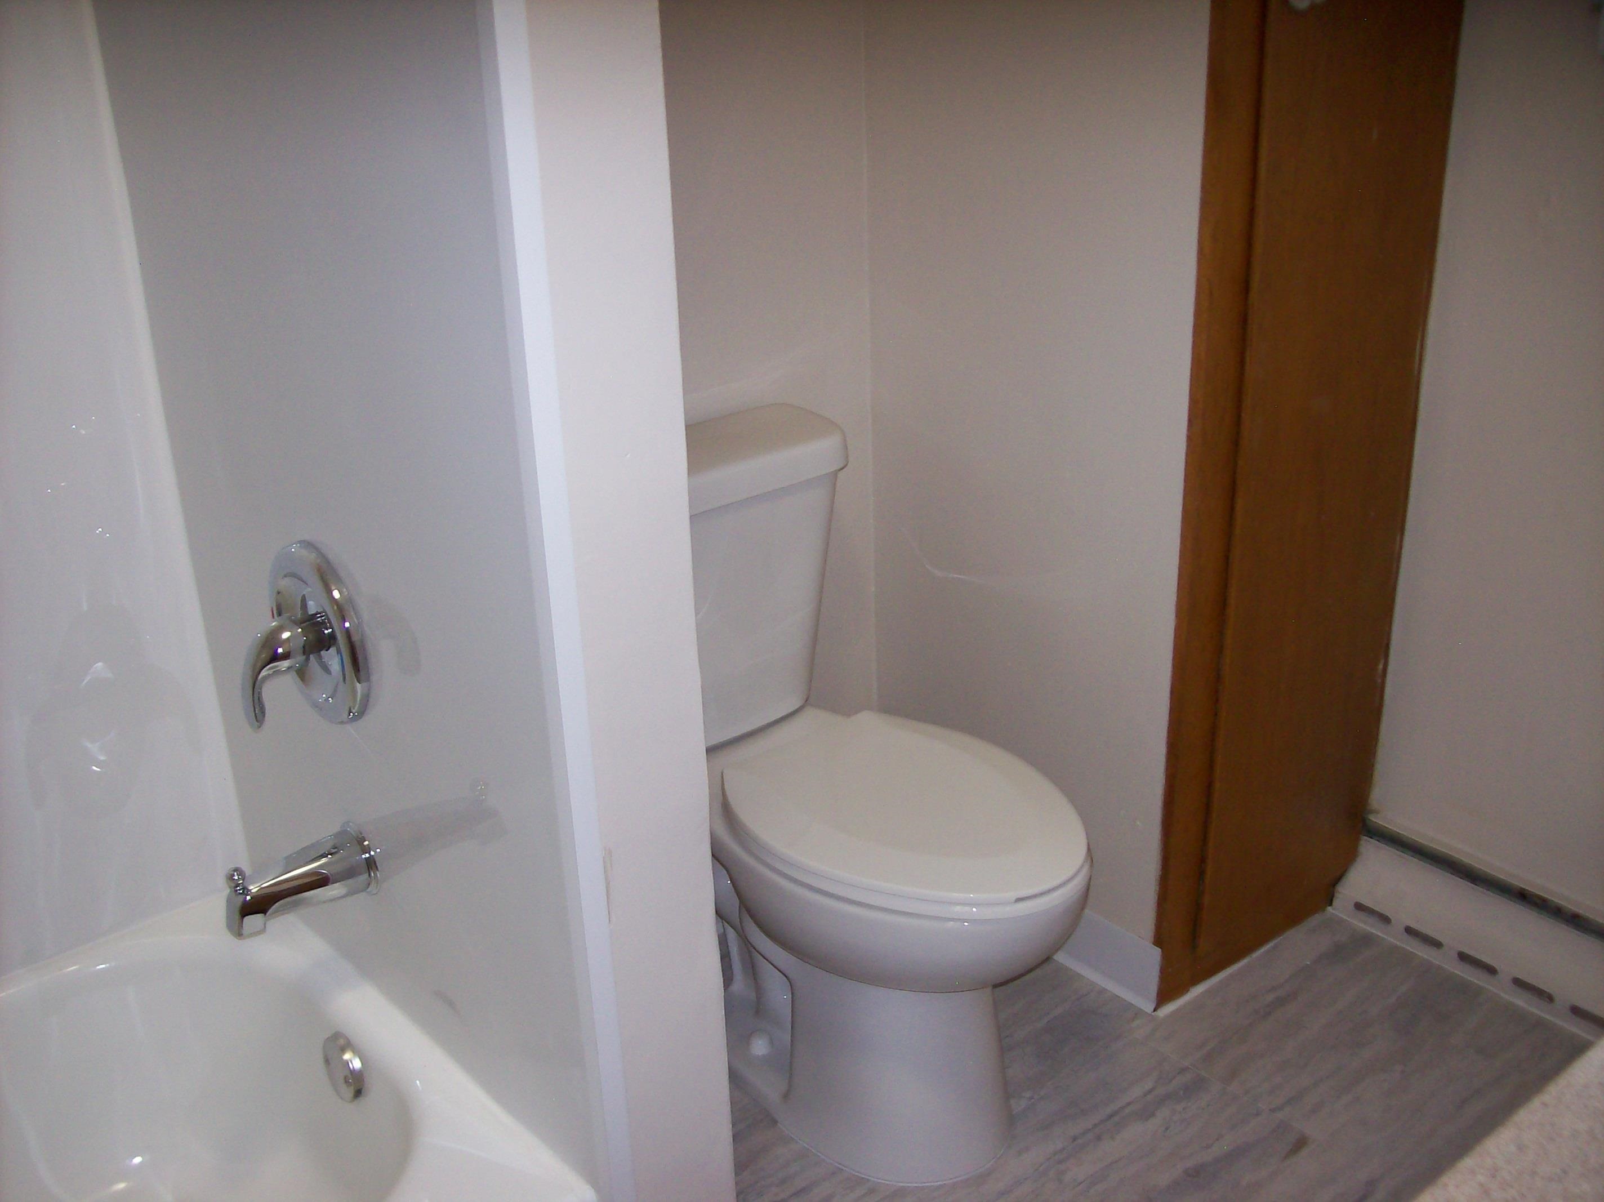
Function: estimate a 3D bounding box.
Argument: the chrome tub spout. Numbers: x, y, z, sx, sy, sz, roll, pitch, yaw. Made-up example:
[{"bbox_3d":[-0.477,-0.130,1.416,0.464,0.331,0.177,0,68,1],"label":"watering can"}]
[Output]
[{"bbox_3d":[-0.483,0.269,1.601,0.141,0.081,0.066,-18,27,-36],"label":"chrome tub spout"}]

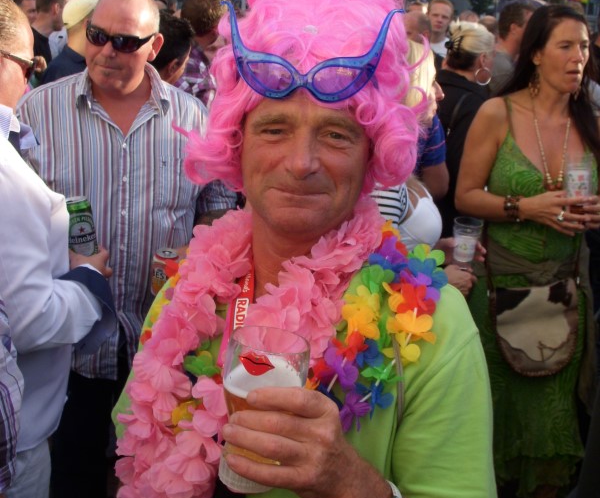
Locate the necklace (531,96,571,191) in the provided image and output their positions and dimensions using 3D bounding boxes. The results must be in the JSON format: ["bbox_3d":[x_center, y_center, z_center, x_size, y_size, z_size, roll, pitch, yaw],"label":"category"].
[{"bbox_3d":[0.676,-0.289,2.388,0.125,0.235,0.150,2,15,-3],"label":"necklace"}]

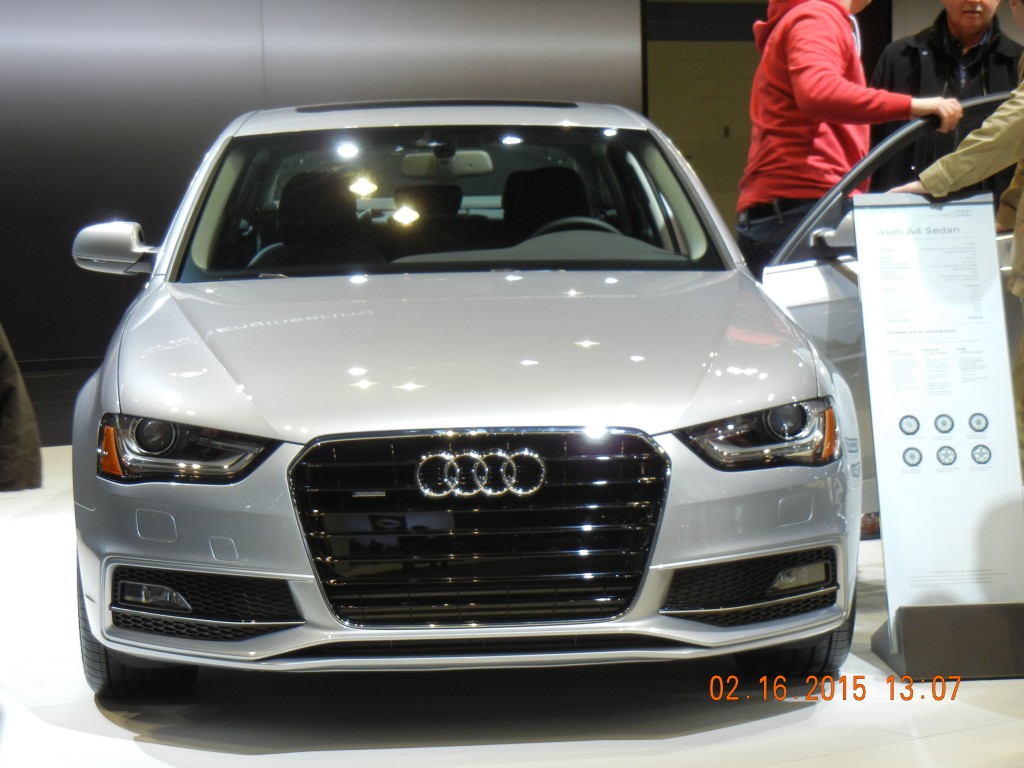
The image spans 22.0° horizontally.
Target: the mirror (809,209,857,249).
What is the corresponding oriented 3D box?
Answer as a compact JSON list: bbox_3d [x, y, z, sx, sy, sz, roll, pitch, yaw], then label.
[{"bbox_3d":[0.917,-0.389,6.905,0.140,0.145,0.235,-5,6,-40],"label":"mirror"}]

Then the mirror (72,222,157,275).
[{"bbox_3d":[-1.048,-0.357,6.946,0.235,0.140,0.140,-1,5,-3],"label":"mirror"}]

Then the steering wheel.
[{"bbox_3d":[0.179,-0.294,7.304,0.370,0.370,0.110,-1,28,-3],"label":"steering wheel"}]

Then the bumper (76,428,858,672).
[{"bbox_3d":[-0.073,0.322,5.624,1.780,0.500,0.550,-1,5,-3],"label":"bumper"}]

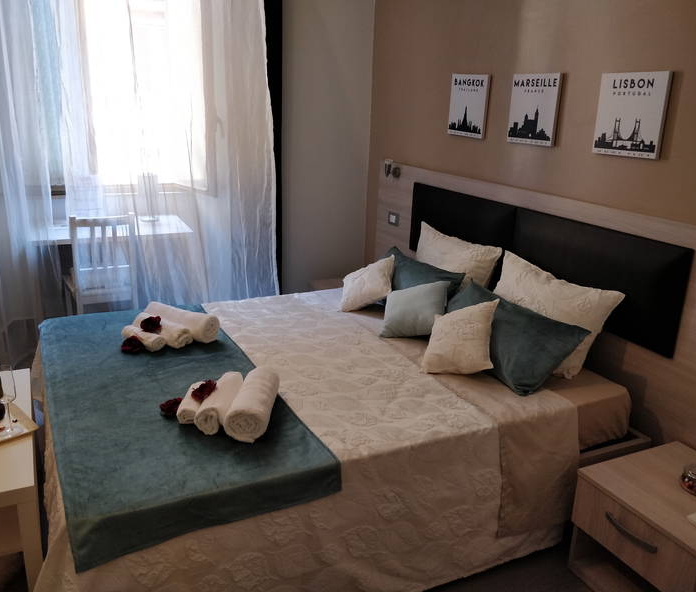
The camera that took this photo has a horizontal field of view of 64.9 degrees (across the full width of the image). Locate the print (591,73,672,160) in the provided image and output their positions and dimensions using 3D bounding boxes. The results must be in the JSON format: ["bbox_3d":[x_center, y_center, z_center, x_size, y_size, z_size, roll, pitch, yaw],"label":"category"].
[{"bbox_3d":[1.078,-0.689,2.088,0.022,0.305,0.300,-7,21,-25],"label":"print"}]

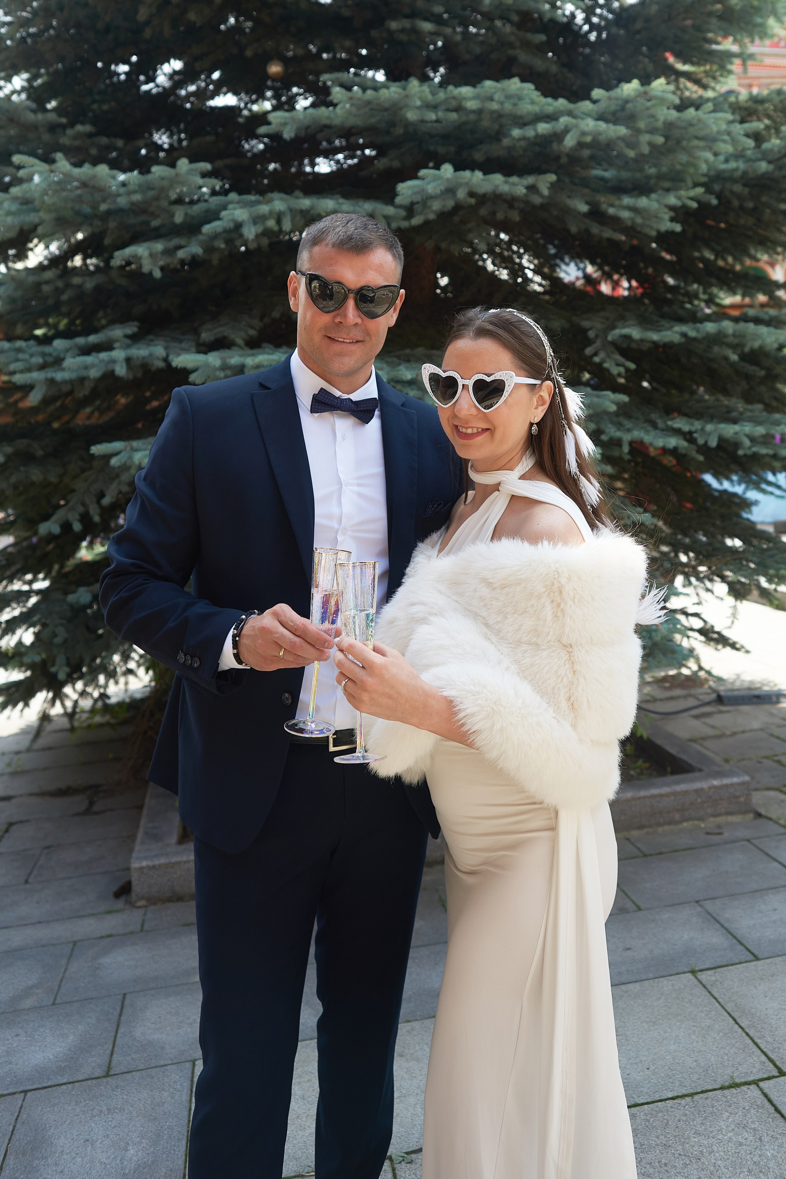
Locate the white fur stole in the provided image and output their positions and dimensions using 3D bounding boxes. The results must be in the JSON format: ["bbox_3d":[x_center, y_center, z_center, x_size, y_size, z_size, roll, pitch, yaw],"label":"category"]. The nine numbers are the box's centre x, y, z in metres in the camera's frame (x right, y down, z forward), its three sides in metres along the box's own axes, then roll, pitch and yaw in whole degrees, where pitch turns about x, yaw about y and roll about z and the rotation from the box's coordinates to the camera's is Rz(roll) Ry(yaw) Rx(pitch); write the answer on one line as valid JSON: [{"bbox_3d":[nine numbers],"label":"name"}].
[{"bbox_3d":[0.174,0.114,1.220,0.370,0.385,0.430,-11,13,-41],"label":"white fur stole"}]

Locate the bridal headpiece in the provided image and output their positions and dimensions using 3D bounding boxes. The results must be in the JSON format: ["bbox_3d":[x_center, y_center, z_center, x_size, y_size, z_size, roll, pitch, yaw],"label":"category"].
[{"bbox_3d":[0.194,-0.283,1.216,0.190,0.275,0.140,9,14,32],"label":"bridal headpiece"}]

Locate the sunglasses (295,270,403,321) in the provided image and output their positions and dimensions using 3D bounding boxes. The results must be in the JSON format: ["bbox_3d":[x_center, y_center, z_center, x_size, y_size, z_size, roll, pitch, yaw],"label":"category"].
[{"bbox_3d":[-0.078,-0.470,1.246,0.146,0.058,0.140,3,24,-15],"label":"sunglasses"}]

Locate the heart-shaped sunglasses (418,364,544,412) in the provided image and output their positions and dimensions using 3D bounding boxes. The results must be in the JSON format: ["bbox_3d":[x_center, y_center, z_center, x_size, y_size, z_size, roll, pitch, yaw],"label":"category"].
[{"bbox_3d":[0.141,-0.294,1.166,0.146,0.059,0.140,14,17,30],"label":"heart-shaped sunglasses"}]

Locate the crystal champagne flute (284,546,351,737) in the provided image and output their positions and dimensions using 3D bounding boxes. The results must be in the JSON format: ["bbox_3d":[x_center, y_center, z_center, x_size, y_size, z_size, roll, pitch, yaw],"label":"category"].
[{"bbox_3d":[-0.098,0.070,1.071,0.071,0.254,0.071,8,10,0],"label":"crystal champagne flute"}]

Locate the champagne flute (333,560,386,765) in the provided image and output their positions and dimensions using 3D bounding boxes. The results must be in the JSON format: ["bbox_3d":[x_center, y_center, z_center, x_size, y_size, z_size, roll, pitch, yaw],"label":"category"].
[{"bbox_3d":[-0.044,0.093,1.021,0.071,0.254,0.071,-1,0,0],"label":"champagne flute"}]

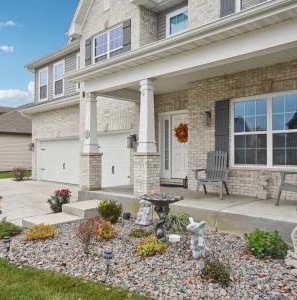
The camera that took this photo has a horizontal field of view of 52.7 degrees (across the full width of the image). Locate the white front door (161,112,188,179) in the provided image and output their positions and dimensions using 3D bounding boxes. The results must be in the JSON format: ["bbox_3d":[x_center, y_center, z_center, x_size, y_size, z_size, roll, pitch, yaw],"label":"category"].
[{"bbox_3d":[0.911,-0.134,9.440,1.500,2.120,0.100,-1,-1,44],"label":"white front door"}]

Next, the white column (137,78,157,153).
[{"bbox_3d":[-0.024,-0.719,6.543,0.305,1.570,0.305,-1,-1,44],"label":"white column"}]

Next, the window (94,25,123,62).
[{"bbox_3d":[-1.420,-3.375,10.503,1.700,1.570,0.100,-1,-2,45],"label":"window"}]

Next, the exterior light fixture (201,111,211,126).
[{"bbox_3d":[1.458,-0.803,7.572,0.170,0.370,0.200,-1,-2,45],"label":"exterior light fixture"}]

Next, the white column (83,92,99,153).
[{"bbox_3d":[-1.506,-0.694,7.995,0.305,1.570,0.305,-1,-1,44],"label":"white column"}]

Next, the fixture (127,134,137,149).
[{"bbox_3d":[-0.488,-0.262,9.271,0.190,0.430,0.220,-1,-1,44],"label":"fixture"}]

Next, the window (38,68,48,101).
[{"bbox_3d":[-5.283,-3.299,15.129,0.960,1.580,0.100,-1,-2,45],"label":"window"}]

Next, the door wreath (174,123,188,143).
[{"bbox_3d":[1.017,-0.509,9.027,0.610,0.620,0.130,-1,-2,45],"label":"door wreath"}]

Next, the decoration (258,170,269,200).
[{"bbox_3d":[2.412,0.741,6.233,0.180,0.600,0.160,-1,-1,44],"label":"decoration"}]

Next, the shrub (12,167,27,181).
[{"bbox_3d":[-6.428,1.199,14.900,0.620,0.660,0.620,-1,-2,45],"label":"shrub"}]

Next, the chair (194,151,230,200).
[{"bbox_3d":[1.460,0.547,6.766,0.720,1.020,0.920,0,-1,22],"label":"chair"}]

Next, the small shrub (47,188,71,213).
[{"bbox_3d":[-2.043,1.151,6.800,0.500,0.530,0.500,-1,-2,45],"label":"small shrub"}]

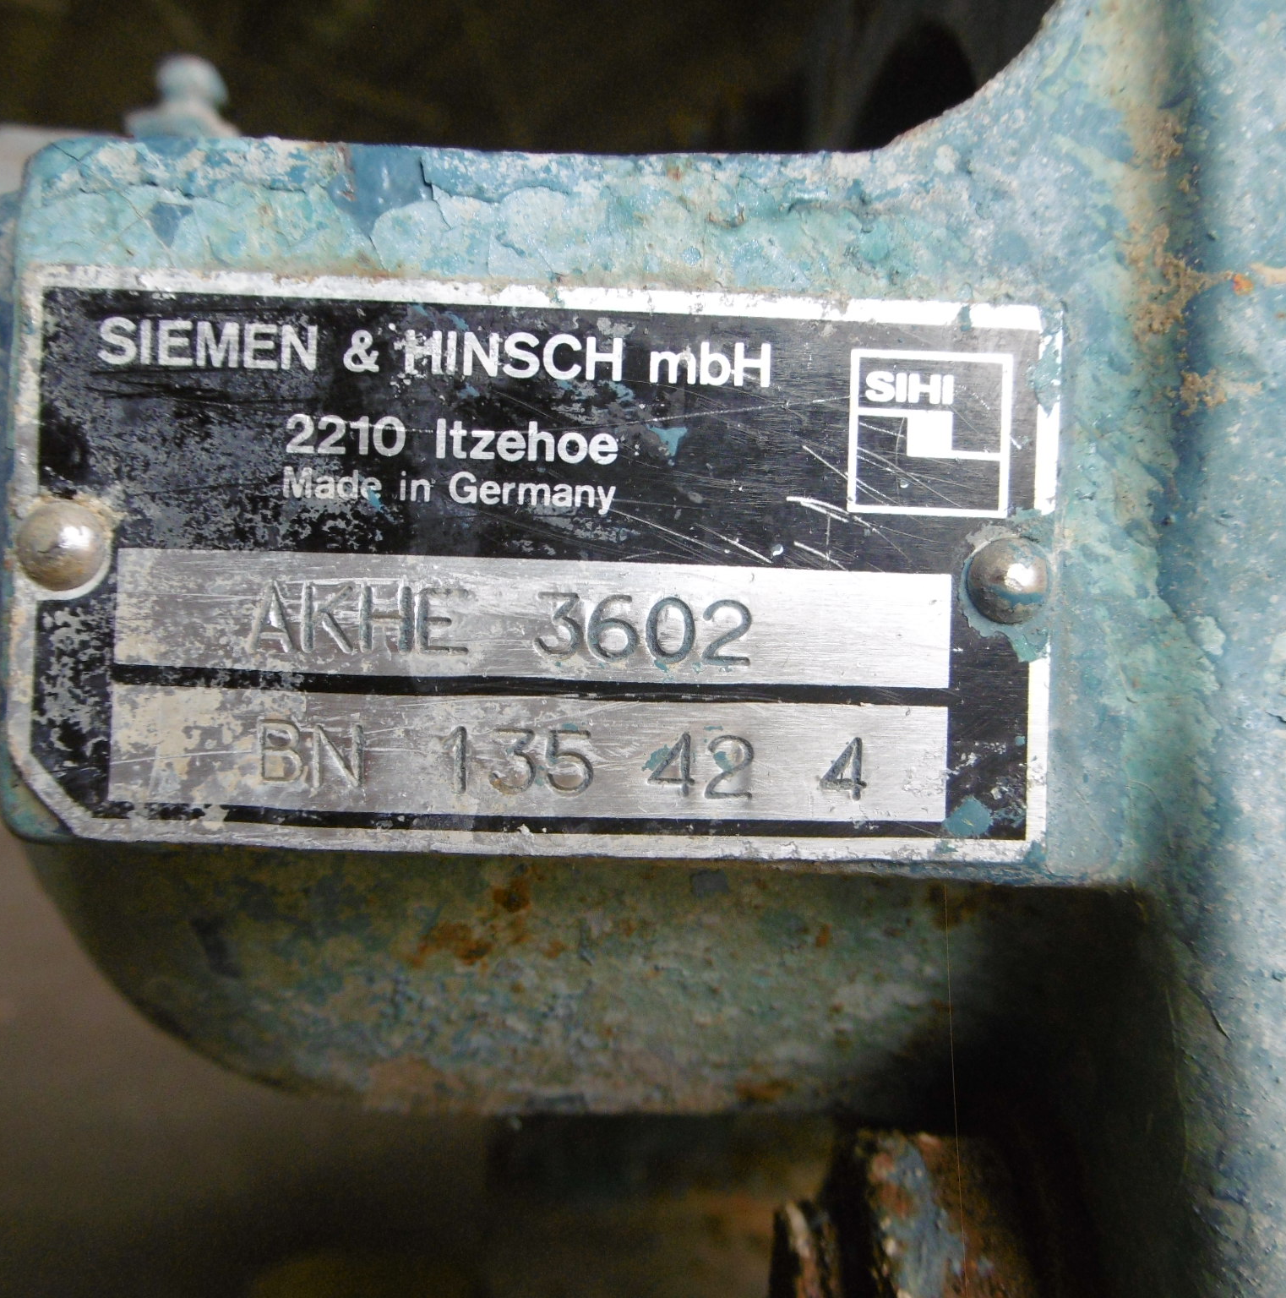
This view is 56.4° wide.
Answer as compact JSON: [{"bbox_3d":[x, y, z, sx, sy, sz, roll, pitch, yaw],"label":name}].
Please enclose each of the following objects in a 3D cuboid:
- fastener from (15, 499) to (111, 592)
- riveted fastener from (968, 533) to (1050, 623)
[{"bbox_3d":[-0.034,-0.006,0.071,0.005,0.005,0.002,2,0,-3],"label":"fastener"},{"bbox_3d":[0.022,-0.004,0.074,0.005,0.005,0.002,2,0,-3],"label":"riveted fastener"}]

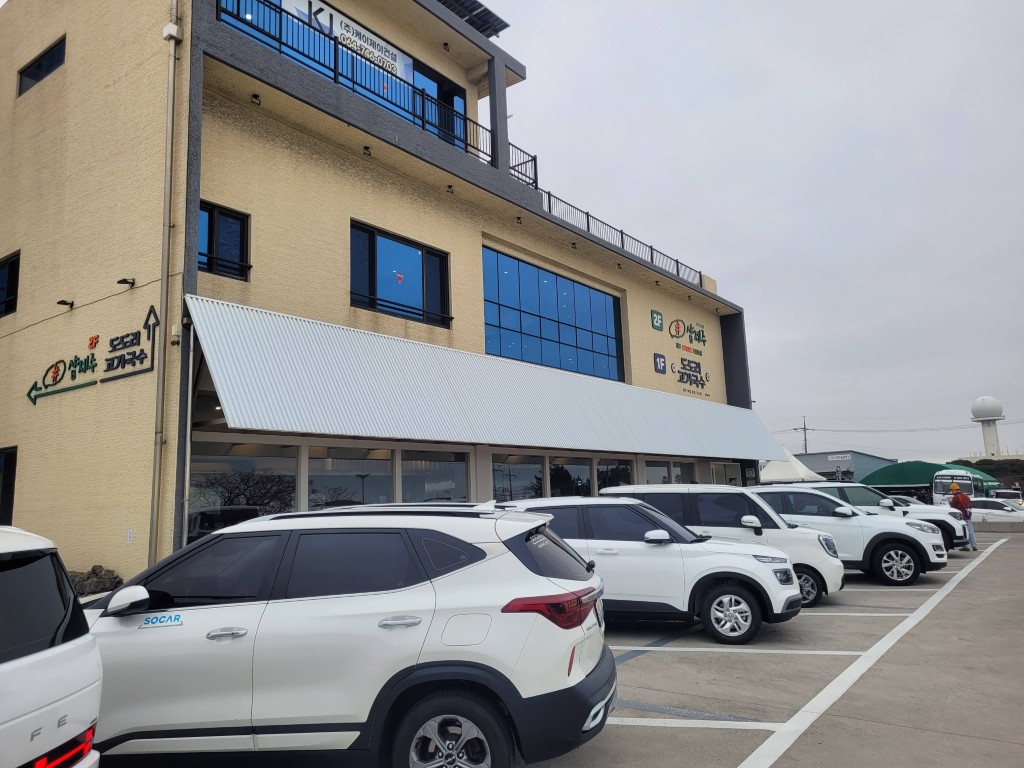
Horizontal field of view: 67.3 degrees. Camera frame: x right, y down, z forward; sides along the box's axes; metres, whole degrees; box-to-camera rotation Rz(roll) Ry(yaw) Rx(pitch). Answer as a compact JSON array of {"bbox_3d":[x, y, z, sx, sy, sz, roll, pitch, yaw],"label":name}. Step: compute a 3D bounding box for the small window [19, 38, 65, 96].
[{"bbox_3d":[-8.896,-5.998,14.626,2.115,0.587,0.150,-8,-11,36],"label":"small window"}]

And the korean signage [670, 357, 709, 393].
[{"bbox_3d":[6.157,-0.386,26.319,0.100,0.978,3.240,-8,-11,36],"label":"korean signage"}]

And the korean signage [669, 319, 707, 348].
[{"bbox_3d":[6.093,-1.870,26.524,0.100,1.017,3.144,-8,-11,36],"label":"korean signage"}]

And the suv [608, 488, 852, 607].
[{"bbox_3d":[3.135,2.412,11.682,3.595,1.700,1.595,-4,-9,16],"label":"suv"}]

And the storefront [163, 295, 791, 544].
[{"bbox_3d":[2.533,2.062,18.855,1.387,4.559,22.095,-8,-11,36],"label":"storefront"}]

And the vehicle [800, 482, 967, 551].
[{"bbox_3d":[7.278,3.021,16.726,4.700,1.710,1.890,-4,-9,16],"label":"vehicle"}]

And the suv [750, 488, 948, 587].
[{"bbox_3d":[5.290,2.696,13.900,4.480,1.650,1.850,-4,-9,16],"label":"suv"}]

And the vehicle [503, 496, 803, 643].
[{"bbox_3d":[1.460,2.195,9.427,4.040,1.575,1.770,-4,-9,16],"label":"vehicle"}]

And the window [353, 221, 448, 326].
[{"bbox_3d":[-2.159,-2.143,15.495,0.150,1.710,2.816,-8,-11,36],"label":"window"}]

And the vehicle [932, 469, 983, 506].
[{"bbox_3d":[31.528,7.688,53.940,2.450,3.100,10.000,-7,-10,32],"label":"vehicle"}]

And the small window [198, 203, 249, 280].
[{"bbox_3d":[-4.631,-2.272,12.200,0.150,1.168,1.100,-8,-11,36],"label":"small window"}]

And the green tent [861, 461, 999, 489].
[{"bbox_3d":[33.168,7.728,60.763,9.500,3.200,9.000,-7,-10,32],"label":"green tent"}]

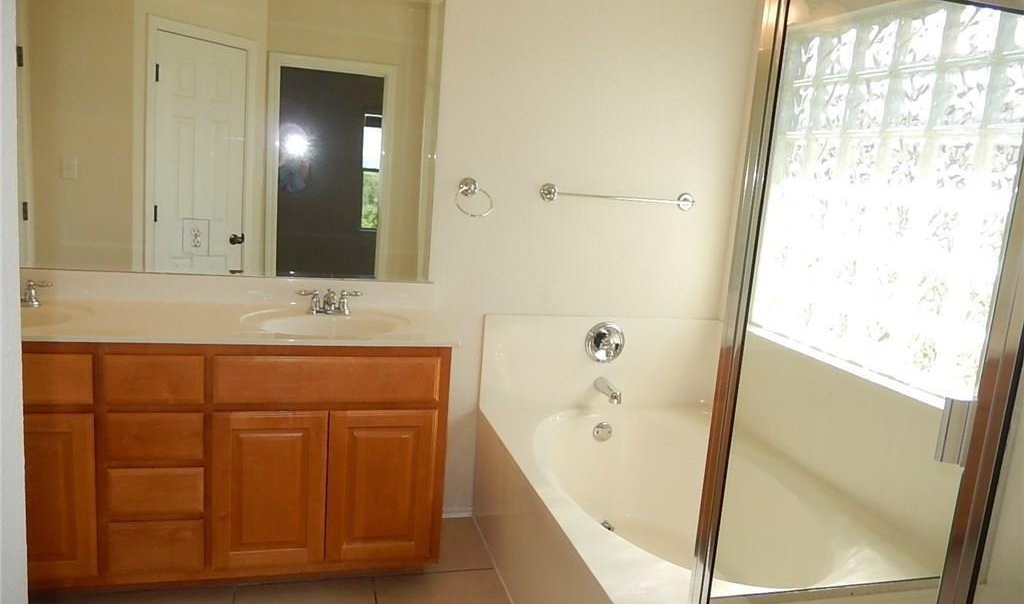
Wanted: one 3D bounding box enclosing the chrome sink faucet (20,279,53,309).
[{"bbox_3d":[-1.645,-0.027,2.419,0.228,0.092,0.145,1,10,-15],"label":"chrome sink faucet"}]

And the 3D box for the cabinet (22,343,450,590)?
[{"bbox_3d":[-1.143,0.506,2.502,1.764,0.868,0.543,1,10,-15],"label":"cabinet"}]

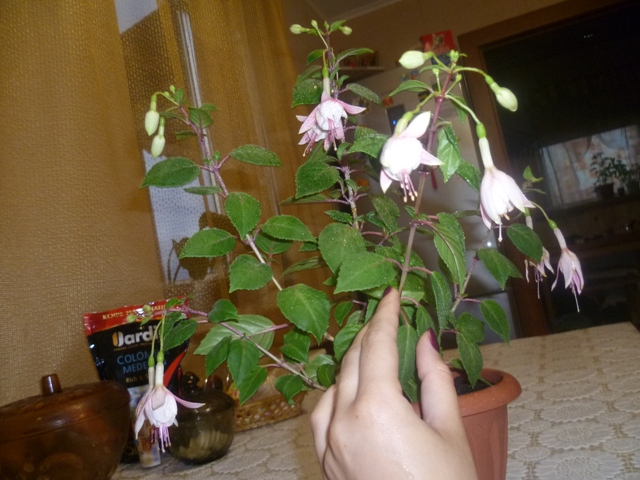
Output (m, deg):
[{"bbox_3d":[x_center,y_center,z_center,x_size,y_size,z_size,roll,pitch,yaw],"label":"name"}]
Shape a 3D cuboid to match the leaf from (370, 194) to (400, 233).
[{"bbox_3d":[0.059,-0.024,0.470,0.019,0.036,0.013,-32,-6,14],"label":"leaf"}]

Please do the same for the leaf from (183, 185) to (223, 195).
[{"bbox_3d":[-0.111,-0.047,0.488,0.038,0.008,0.018,3,30,2],"label":"leaf"}]

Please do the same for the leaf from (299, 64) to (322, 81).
[{"bbox_3d":[-0.009,-0.153,0.470,0.023,0.016,0.012,-13,-18,1],"label":"leaf"}]

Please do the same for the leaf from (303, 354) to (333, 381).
[{"bbox_3d":[0.000,0.108,0.440,0.027,0.023,0.011,-11,-18,-4],"label":"leaf"}]

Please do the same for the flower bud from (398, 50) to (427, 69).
[{"bbox_3d":[0.071,-0.138,0.395,0.021,0.013,0.013,10,0,-18],"label":"flower bud"}]

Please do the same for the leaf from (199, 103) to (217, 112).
[{"bbox_3d":[-0.098,-0.117,0.455,0.019,0.010,0.013,-2,18,-7],"label":"leaf"}]

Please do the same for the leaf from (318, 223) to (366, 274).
[{"bbox_3d":[0.019,0.008,0.435,0.038,0.043,0.013,13,-15,9],"label":"leaf"}]

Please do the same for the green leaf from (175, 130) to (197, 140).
[{"bbox_3d":[-0.125,-0.097,0.480,0.019,0.007,0.013,0,0,0],"label":"green leaf"}]

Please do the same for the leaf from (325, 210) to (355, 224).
[{"bbox_3d":[0.018,-0.021,0.475,0.027,0.009,0.012,20,12,9],"label":"leaf"}]

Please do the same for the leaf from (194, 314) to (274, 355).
[{"bbox_3d":[-0.073,0.082,0.440,0.066,0.034,0.014,-13,-15,-3],"label":"leaf"}]

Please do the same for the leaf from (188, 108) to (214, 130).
[{"bbox_3d":[-0.097,-0.099,0.420,0.018,0.020,0.008,-25,8,-3],"label":"leaf"}]

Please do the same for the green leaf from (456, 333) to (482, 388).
[{"bbox_3d":[0.124,0.100,0.430,0.021,0.046,0.010,-17,-13,10],"label":"green leaf"}]

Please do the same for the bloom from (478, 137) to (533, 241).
[{"bbox_3d":[0.142,-0.039,0.395,0.038,0.075,0.038,-13,-3,0],"label":"bloom"}]

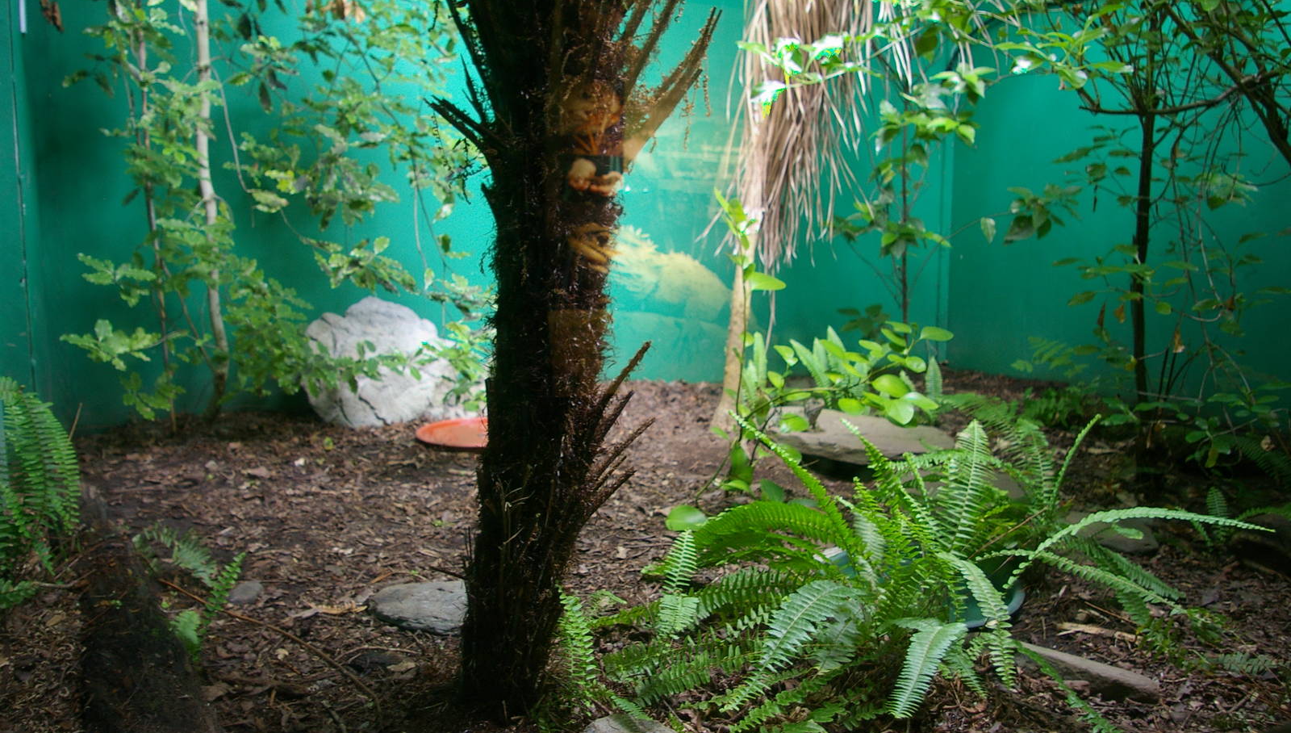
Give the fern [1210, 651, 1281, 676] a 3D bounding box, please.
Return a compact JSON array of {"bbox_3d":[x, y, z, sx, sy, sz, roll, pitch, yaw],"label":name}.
[{"bbox_3d":[1.029,0.507,1.660,0.120,0.035,0.080,1,6,12],"label":"fern"}]

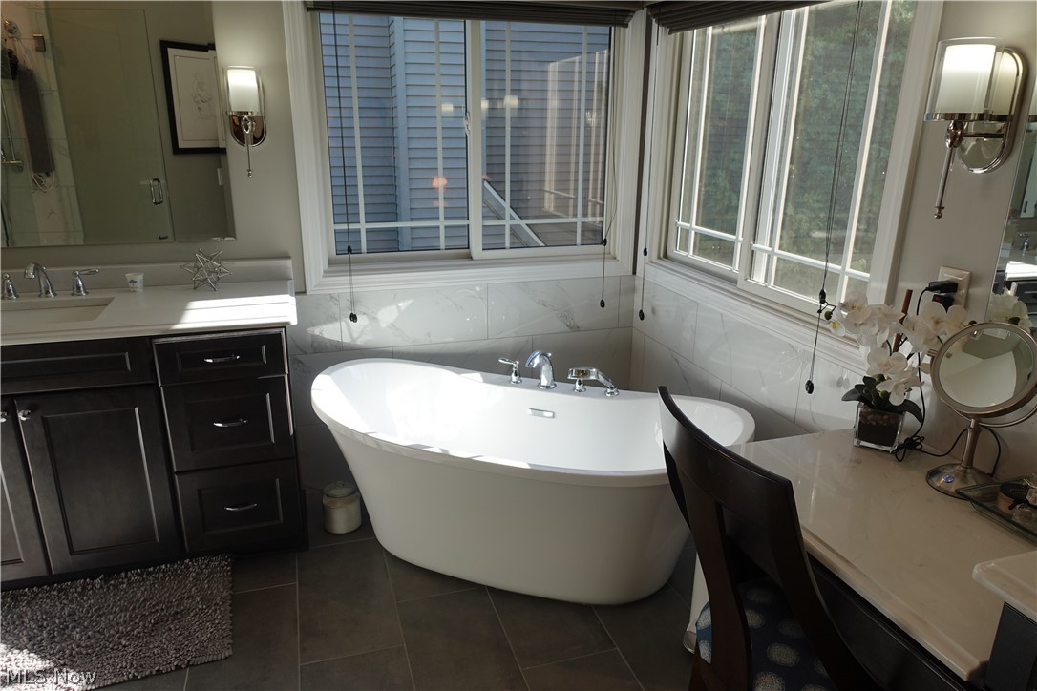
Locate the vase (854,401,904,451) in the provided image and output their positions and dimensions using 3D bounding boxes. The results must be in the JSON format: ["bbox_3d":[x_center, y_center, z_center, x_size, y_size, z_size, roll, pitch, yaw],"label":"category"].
[{"bbox_3d":[0.869,0.189,1.667,0.090,0.105,0.090,9,19,26],"label":"vase"}]

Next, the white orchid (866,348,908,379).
[{"bbox_3d":[0.849,0.041,1.594,0.090,0.068,0.045,10,20,28],"label":"white orchid"}]

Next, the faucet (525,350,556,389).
[{"bbox_3d":[0.086,0.099,2.676,0.065,0.158,0.165,12,21,33],"label":"faucet"}]

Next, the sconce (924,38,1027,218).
[{"bbox_3d":[0.935,-0.447,1.457,0.153,0.361,0.122,-5,18,-16],"label":"sconce"}]

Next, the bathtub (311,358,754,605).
[{"bbox_3d":[0.001,0.458,2.506,1.566,0.590,0.757,6,18,18],"label":"bathtub"}]

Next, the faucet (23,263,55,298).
[{"bbox_3d":[-1.600,-0.216,2.308,0.056,0.125,0.165,-5,18,-16],"label":"faucet"}]

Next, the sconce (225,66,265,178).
[{"bbox_3d":[-0.954,-0.774,2.412,0.122,0.361,0.153,-5,18,-16],"label":"sconce"}]

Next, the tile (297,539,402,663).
[{"bbox_3d":[-0.576,0.827,2.304,0.305,0.010,0.608,-5,18,-16],"label":"tile"}]

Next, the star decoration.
[{"bbox_3d":[-1.110,-0.271,2.458,0.158,0.148,0.148,-5,18,-16],"label":"star decoration"}]

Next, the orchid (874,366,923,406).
[{"bbox_3d":[0.882,0.094,1.602,0.100,0.080,0.055,10,20,29],"label":"orchid"}]

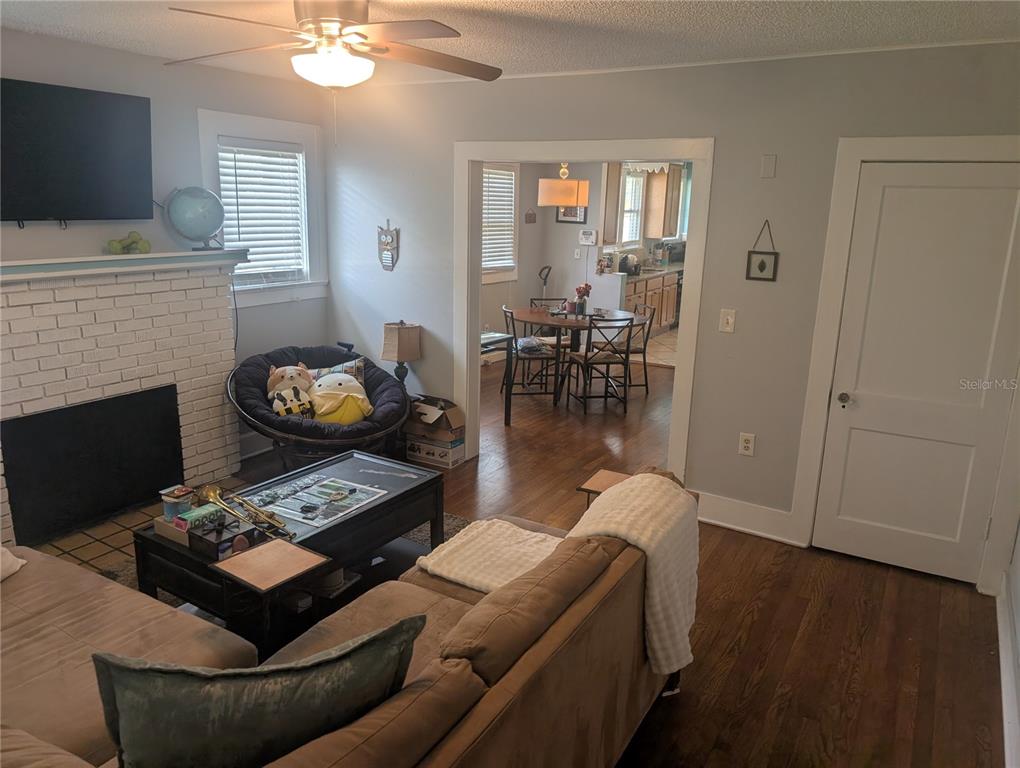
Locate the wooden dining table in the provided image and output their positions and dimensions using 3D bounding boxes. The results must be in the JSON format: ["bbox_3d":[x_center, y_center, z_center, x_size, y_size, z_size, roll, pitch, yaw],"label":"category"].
[{"bbox_3d":[0.620,-0.277,6.747,1.240,0.760,1.240,-3,15,-16],"label":"wooden dining table"}]

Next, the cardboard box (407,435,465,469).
[{"bbox_3d":[-0.523,0.449,4.996,0.365,0.190,0.170,9,16,27],"label":"cardboard box"}]

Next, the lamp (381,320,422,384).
[{"bbox_3d":[-0.733,-0.162,4.822,0.200,0.520,0.200,-13,20,-43],"label":"lamp"}]

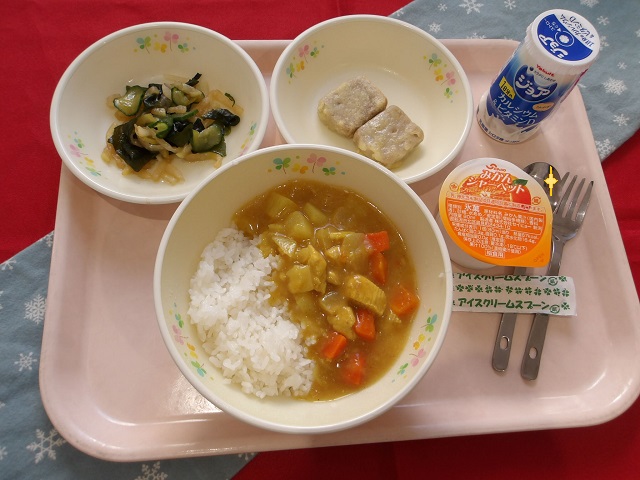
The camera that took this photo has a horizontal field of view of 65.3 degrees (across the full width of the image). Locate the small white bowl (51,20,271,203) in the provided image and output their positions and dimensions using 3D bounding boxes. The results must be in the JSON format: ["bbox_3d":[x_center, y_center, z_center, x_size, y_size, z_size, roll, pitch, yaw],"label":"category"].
[{"bbox_3d":[-0.107,-0.081,0.354,0.142,0.046,0.142,0,70,-4],"label":"small white bowl"}]

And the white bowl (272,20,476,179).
[{"bbox_3d":[0.035,-0.093,0.369,0.142,0.046,0.142,0,70,-4],"label":"white bowl"}]

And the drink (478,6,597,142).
[{"bbox_3d":[0.154,-0.114,0.361,0.051,0.090,0.051,1,70,-4],"label":"drink"}]

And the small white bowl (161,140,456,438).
[{"bbox_3d":[-0.010,0.029,0.312,0.169,0.061,0.169,1,70,-4],"label":"small white bowl"}]

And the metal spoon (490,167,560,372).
[{"bbox_3d":[0.145,0.013,0.353,0.034,0.018,0.163,18,70,2],"label":"metal spoon"}]

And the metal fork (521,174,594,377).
[{"bbox_3d":[0.166,0.023,0.351,0.023,0.018,0.155,21,70,4],"label":"metal fork"}]

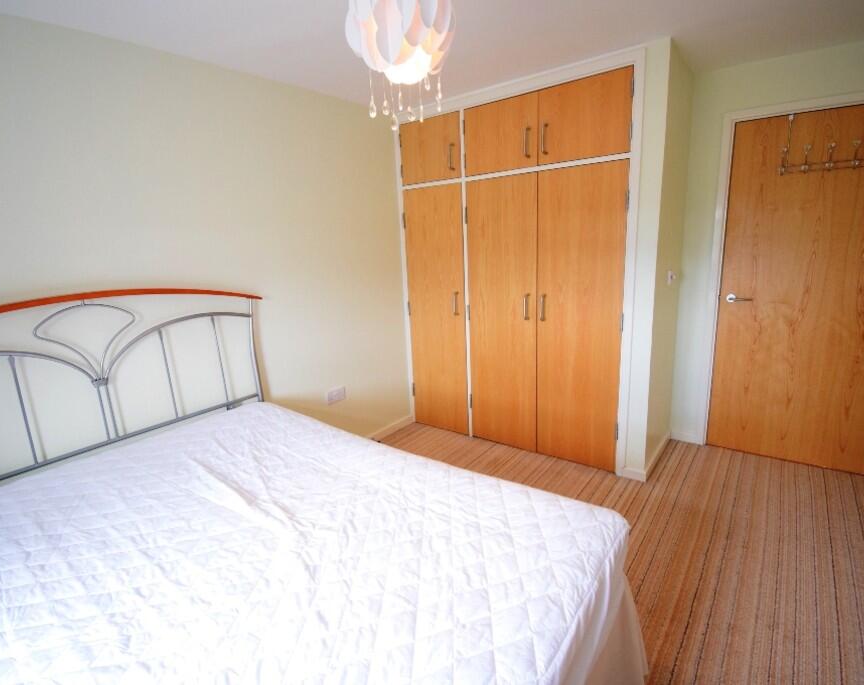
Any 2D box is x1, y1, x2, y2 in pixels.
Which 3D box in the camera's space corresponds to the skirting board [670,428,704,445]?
[{"bbox_3d":[1.748,0.658,2.934,0.186,0.070,0.018,6,14,37],"label":"skirting board"}]

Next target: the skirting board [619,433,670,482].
[{"bbox_3d":[1.401,0.707,2.773,0.161,0.070,0.712,6,14,37],"label":"skirting board"}]

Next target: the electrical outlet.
[{"bbox_3d":[-0.631,0.357,2.856,0.012,0.086,0.146,6,14,37],"label":"electrical outlet"}]

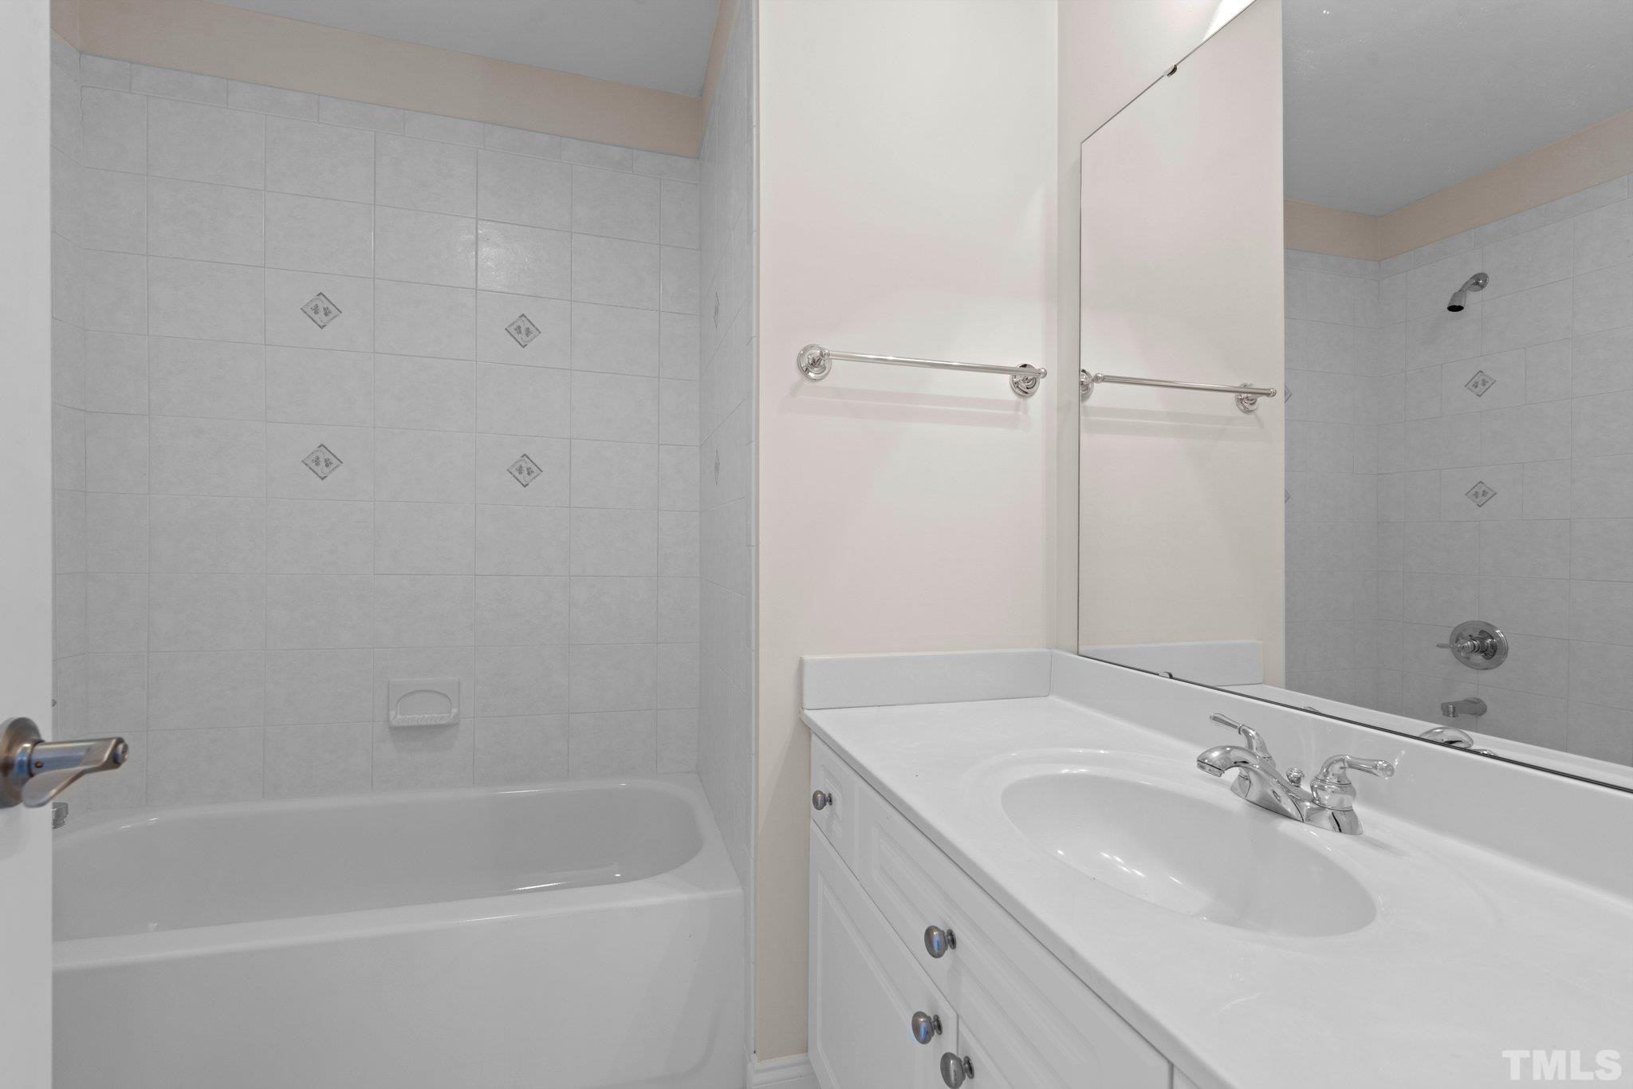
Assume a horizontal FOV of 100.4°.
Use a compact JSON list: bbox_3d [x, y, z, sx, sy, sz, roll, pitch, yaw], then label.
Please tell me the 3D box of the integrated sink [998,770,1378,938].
[{"bbox_3d":[0.387,0.391,0.761,0.313,0.137,0.402,1,0,-17],"label":"integrated sink"}]

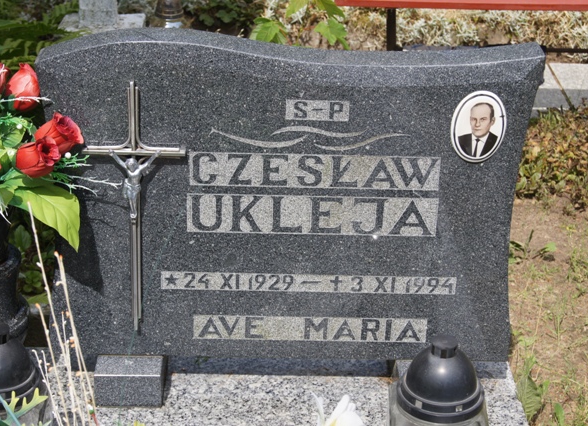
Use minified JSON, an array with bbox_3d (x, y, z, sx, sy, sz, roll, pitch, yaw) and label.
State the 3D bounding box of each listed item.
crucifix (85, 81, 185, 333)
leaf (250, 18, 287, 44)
[{"bbox_3d":[-0.307,-0.002,2.325,0.196,0.541,0.040,1,26,-2],"label":"crucifix"},{"bbox_3d":[-0.066,-0.471,3.100,0.095,0.060,0.060,1,26,-2],"label":"leaf"}]

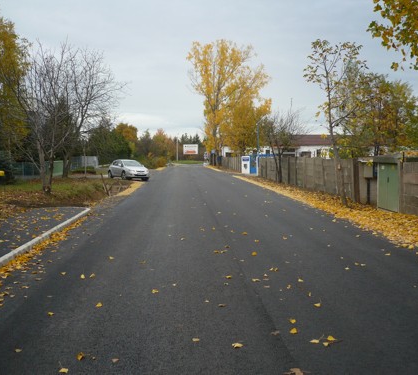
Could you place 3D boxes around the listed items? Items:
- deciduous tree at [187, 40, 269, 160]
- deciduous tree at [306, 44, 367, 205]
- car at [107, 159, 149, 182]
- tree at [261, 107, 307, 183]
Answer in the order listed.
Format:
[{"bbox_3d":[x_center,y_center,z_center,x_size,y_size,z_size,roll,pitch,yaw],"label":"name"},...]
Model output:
[{"bbox_3d":[2.677,-11.534,69.403,11.258,17.015,10.500,0,4,0],"label":"deciduous tree"},{"bbox_3d":[4.170,-2.098,16.600,2.069,5.434,2.100,0,4,0],"label":"deciduous tree"},{"bbox_3d":[-5.607,-1.229,35.300,1.760,1.460,4.250,-2,4,-27],"label":"car"},{"bbox_3d":[4.496,-2.520,30.100,2.739,4.510,2.700,0,4,0],"label":"tree"}]

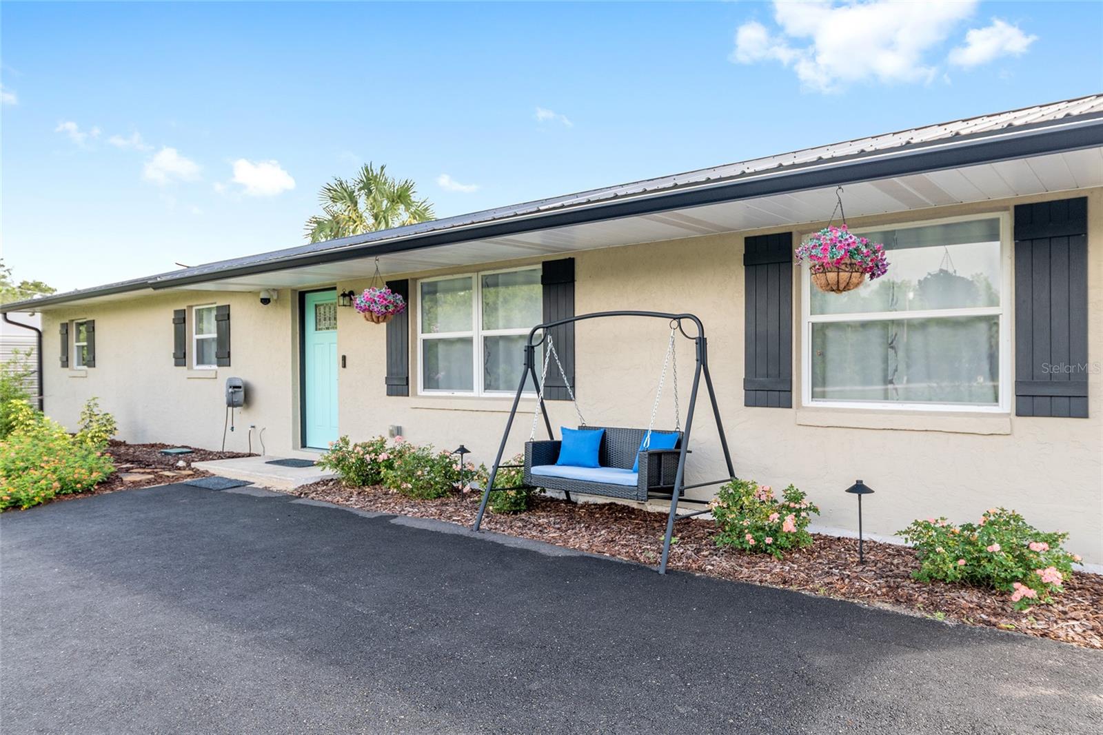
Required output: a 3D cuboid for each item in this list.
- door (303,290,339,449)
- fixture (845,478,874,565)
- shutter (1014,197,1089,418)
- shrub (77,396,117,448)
[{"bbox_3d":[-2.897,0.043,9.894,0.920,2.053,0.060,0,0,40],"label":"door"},{"bbox_3d":[1.962,0.977,4.854,0.180,0.524,0.180,0,0,40],"label":"fixture"},{"bbox_3d":[3.015,-0.351,4.626,0.376,1.303,0.045,0,0,40],"label":"shutter"},{"bbox_3d":[-7.179,0.868,12.101,0.620,0.820,0.620,0,0,40],"label":"shrub"}]

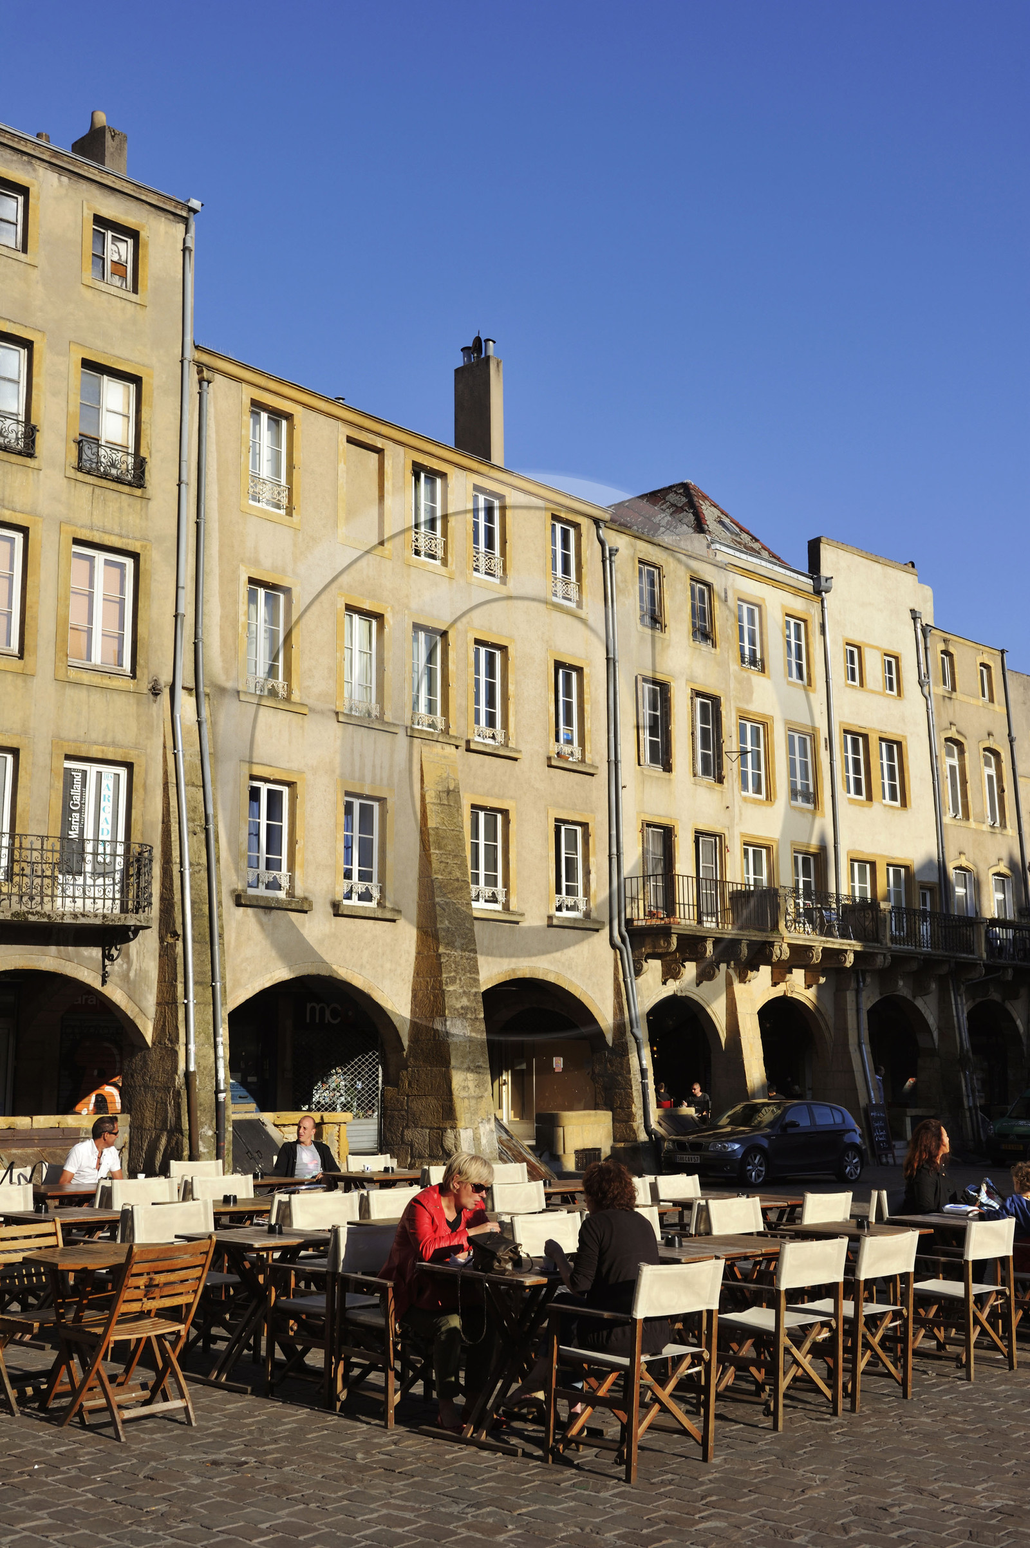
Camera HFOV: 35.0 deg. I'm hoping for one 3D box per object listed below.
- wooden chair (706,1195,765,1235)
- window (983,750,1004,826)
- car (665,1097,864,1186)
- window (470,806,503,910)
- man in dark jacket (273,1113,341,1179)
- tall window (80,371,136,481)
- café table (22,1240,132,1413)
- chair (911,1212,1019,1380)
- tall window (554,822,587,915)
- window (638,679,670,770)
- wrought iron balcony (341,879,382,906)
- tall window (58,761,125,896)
[{"bbox_3d":[1.637,3.284,10.894,0.500,0.870,0.570,-11,-15,42],"label":"wooden chair"},{"bbox_3d":[13.121,0.426,44.887,0.200,2.120,1.150,-11,-15,43],"label":"window"},{"bbox_3d":[4.293,6.219,27.728,4.230,1.420,1.750,10,-15,-44],"label":"car"},{"bbox_3d":[-0.502,1.574,30.062,0.200,1.820,1.030,-11,-15,42],"label":"window"},{"bbox_3d":[-1.933,3.987,15.927,0.620,1.280,0.800,8,-14,-39],"label":"man in dark jacket"},{"bbox_3d":[-6.404,-5.436,25.599,0.180,1.825,1.001,-11,-15,44],"label":"tall window"},{"bbox_3d":[-1.999,2.784,8.143,0.800,0.750,0.800,0,-11,-1],"label":"café table"},{"bbox_3d":[2.513,2.963,9.316,0.550,0.860,0.580,10,-15,-43],"label":"chair"},{"bbox_3d":[1.083,1.827,31.738,0.180,1.718,0.958,-10,-14,42],"label":"tall window"},{"bbox_3d":[2.920,-1.036,34.269,0.180,1.802,0.991,-11,-15,44],"label":"window"},{"bbox_3d":[-2.443,1.874,25.916,0.100,0.360,0.860,-11,-15,42],"label":"wrought iron balcony"},{"bbox_3d":[-6.314,0.927,24.473,0.180,2.114,1.122,-11,-15,44],"label":"tall window"}]

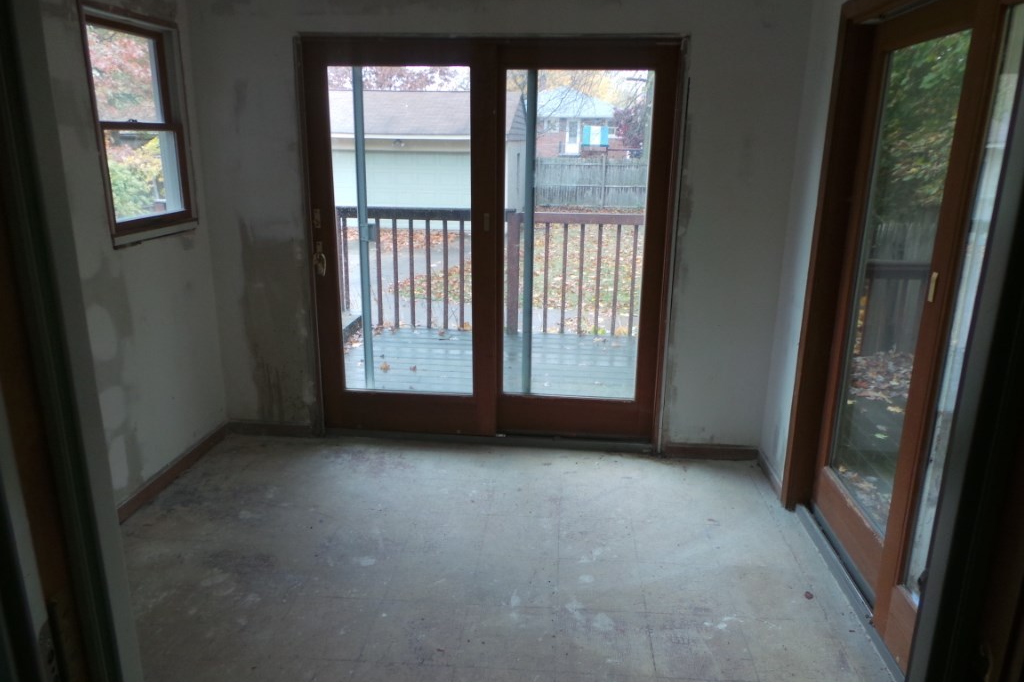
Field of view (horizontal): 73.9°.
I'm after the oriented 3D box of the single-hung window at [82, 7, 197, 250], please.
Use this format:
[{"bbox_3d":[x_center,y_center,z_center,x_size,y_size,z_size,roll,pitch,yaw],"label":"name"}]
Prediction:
[{"bbox_3d":[-1.620,-0.907,2.946,0.105,0.920,0.670,2,15,4],"label":"single-hung window"}]

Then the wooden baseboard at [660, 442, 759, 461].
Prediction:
[{"bbox_3d":[1.038,0.580,3.553,0.485,0.080,0.020,2,15,4],"label":"wooden baseboard"}]

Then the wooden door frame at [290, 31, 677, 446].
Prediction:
[{"bbox_3d":[-0.102,-0.423,3.433,1.810,2.010,0.120,2,15,4],"label":"wooden door frame"}]

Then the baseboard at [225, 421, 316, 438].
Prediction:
[{"bbox_3d":[-1.325,0.489,3.743,0.480,0.082,0.020,2,15,4],"label":"baseboard"}]

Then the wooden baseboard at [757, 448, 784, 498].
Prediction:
[{"bbox_3d":[1.263,0.645,3.312,0.020,0.080,0.445,2,15,4],"label":"wooden baseboard"}]

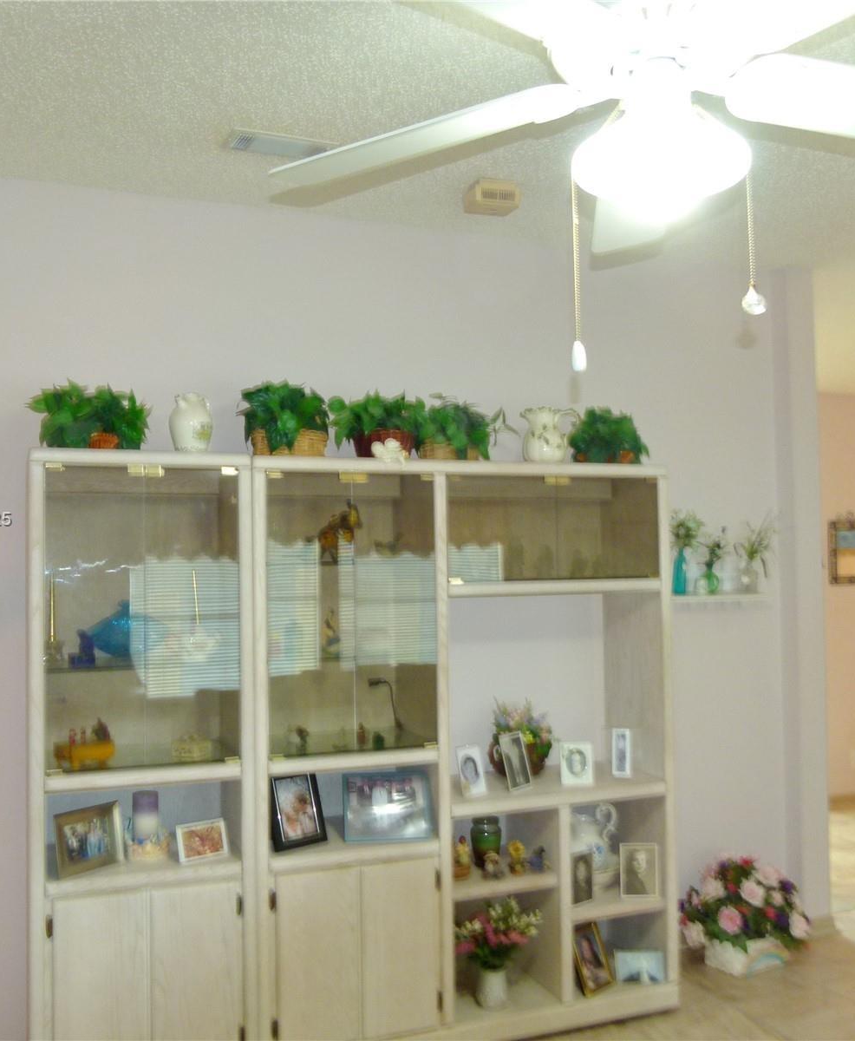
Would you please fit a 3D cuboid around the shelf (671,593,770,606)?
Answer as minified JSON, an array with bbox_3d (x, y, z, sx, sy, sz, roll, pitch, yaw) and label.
[{"bbox_3d":[1.170,0.324,4.107,0.500,0.052,0.120,0,-2,-20],"label":"shelf"}]

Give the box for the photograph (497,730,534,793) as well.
[{"bbox_3d":[0.288,0.816,3.390,0.104,0.185,0.030,2,-19,-41],"label":"photograph"}]

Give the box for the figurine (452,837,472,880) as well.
[{"bbox_3d":[0.114,1.111,3.293,0.061,0.137,0.062,0,-3,-22],"label":"figurine"}]

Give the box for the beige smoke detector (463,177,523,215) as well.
[{"bbox_3d":[0.206,-1.018,3.171,0.132,0.077,0.086,0,-3,-22],"label":"beige smoke detector"}]

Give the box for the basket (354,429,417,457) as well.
[{"bbox_3d":[-0.148,-0.253,3.451,0.220,0.120,0.200,0,-2,-20],"label":"basket"}]

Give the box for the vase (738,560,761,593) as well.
[{"bbox_3d":[1.317,0.230,4.091,0.085,0.137,0.085,0,-3,-22],"label":"vase"}]

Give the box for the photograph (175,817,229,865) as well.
[{"bbox_3d":[-0.662,0.937,2.923,0.138,0.106,0.030,1,-22,-33],"label":"photograph"}]

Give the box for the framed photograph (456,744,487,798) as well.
[{"bbox_3d":[0.137,0.827,3.306,0.089,0.158,0.030,1,-19,-34],"label":"framed photograph"}]

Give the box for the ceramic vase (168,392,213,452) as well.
[{"bbox_3d":[-0.765,-0.305,3.248,0.142,0.215,0.138,0,-2,-20],"label":"ceramic vase"}]

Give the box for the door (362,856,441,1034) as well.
[{"bbox_3d":[-0.084,1.317,3.108,0.258,0.510,0.020,0,-3,-22],"label":"door"}]

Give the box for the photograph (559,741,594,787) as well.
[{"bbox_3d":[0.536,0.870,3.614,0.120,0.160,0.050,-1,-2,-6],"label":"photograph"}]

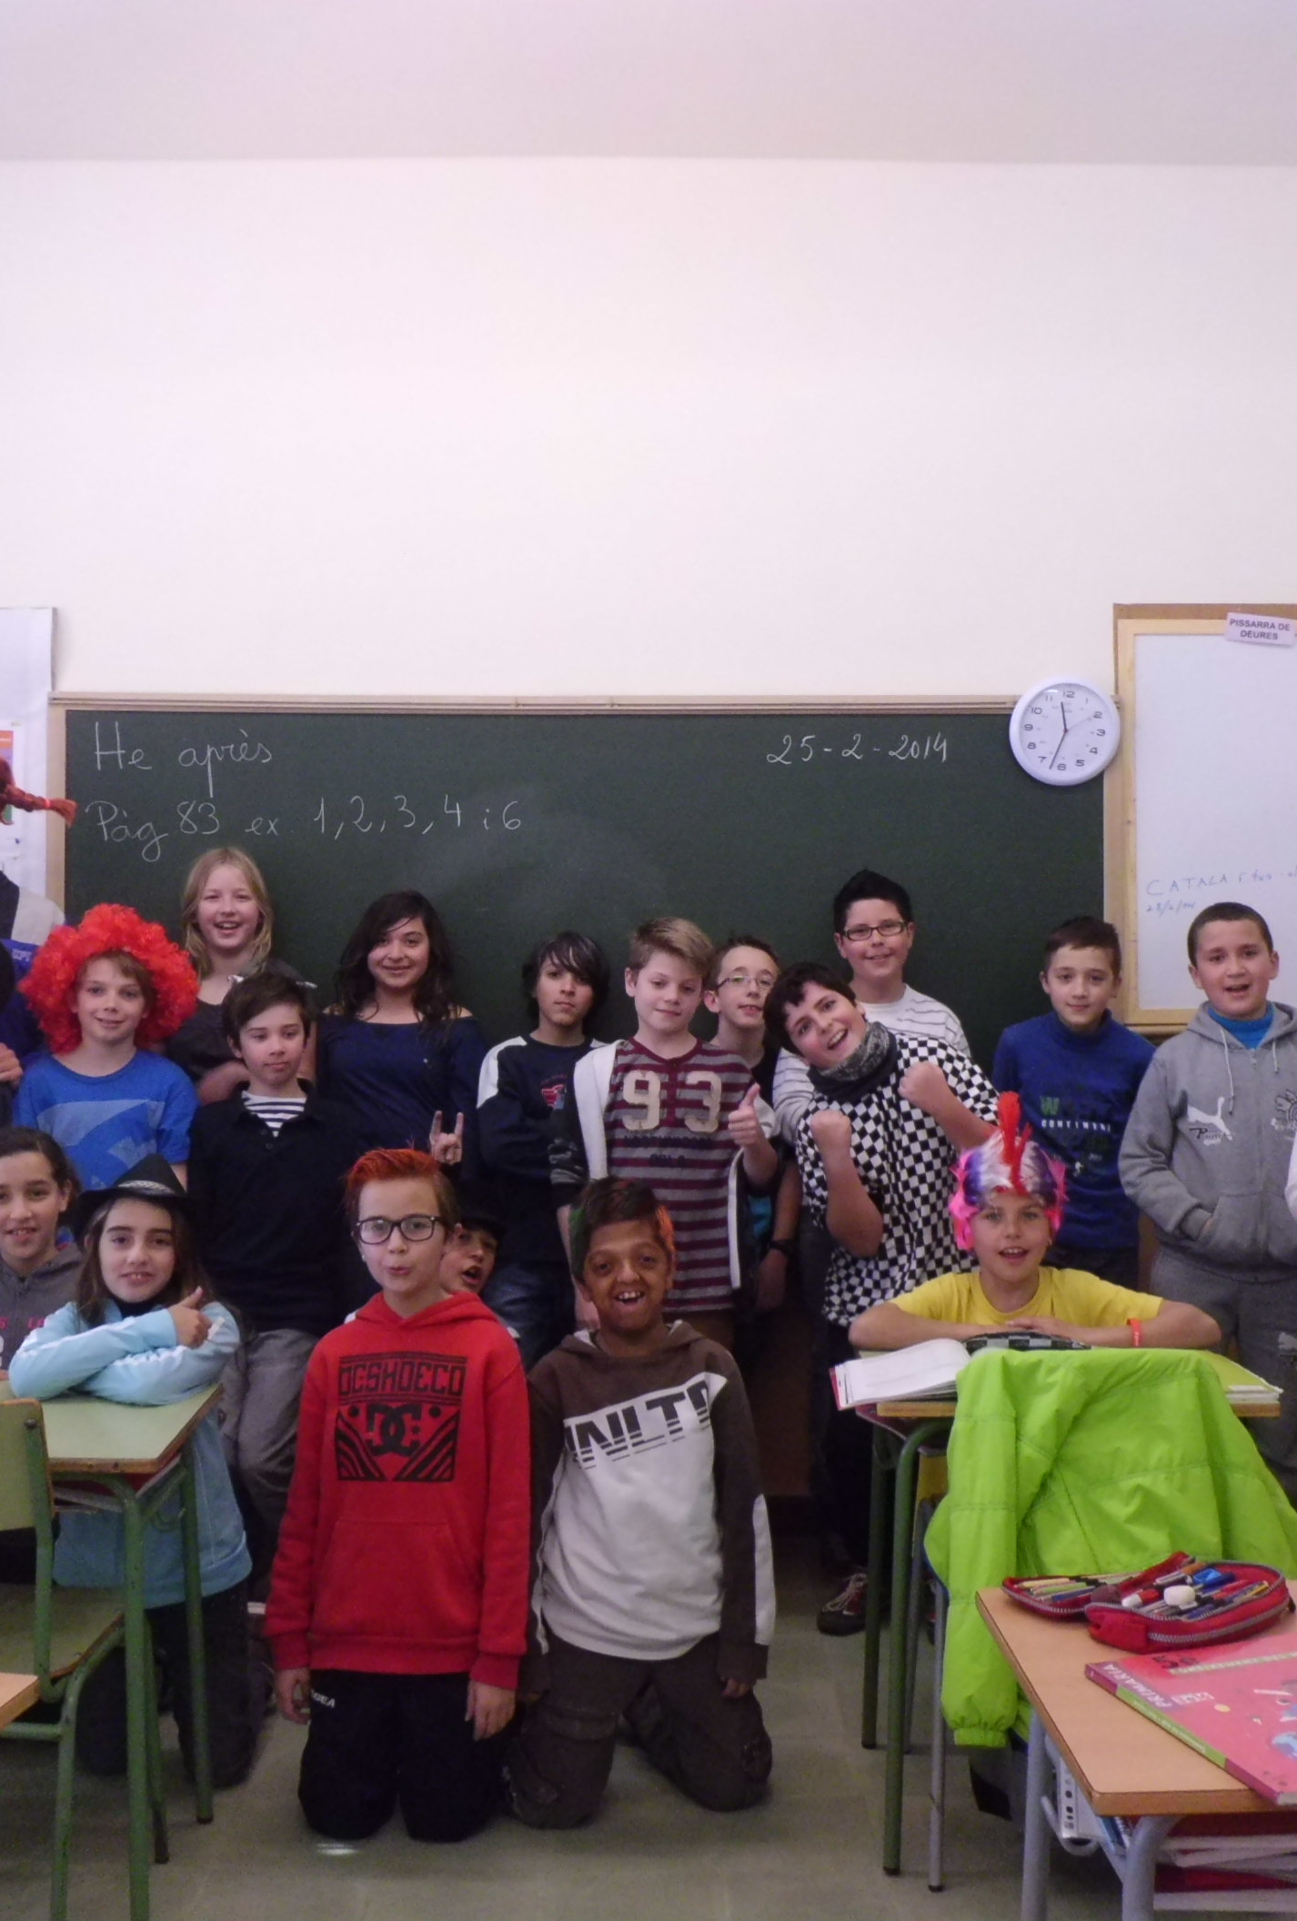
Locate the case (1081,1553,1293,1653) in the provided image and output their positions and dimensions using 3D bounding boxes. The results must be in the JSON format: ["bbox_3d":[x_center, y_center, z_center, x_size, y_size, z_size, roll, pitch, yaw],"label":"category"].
[{"bbox_3d":[0.562,0.661,1.997,0.205,0.050,0.110,0,1,-19],"label":"case"}]

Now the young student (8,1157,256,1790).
[{"bbox_3d":[-0.865,0.863,3.280,0.420,1.050,0.520,0,0,5],"label":"young student"}]

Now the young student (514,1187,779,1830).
[{"bbox_3d":[-0.012,0.865,3.250,0.430,1.020,0.450,0,0,-5],"label":"young student"}]

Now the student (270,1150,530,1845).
[{"bbox_3d":[-0.385,0.804,3.055,0.380,1.020,0.420,0,1,6],"label":"student"}]

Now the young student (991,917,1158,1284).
[{"bbox_3d":[0.917,0.649,4.150,0.400,1.480,0.280,0,0,9],"label":"young student"}]

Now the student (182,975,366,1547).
[{"bbox_3d":[-0.752,0.707,3.900,0.410,1.380,0.290,0,0,-7],"label":"student"}]

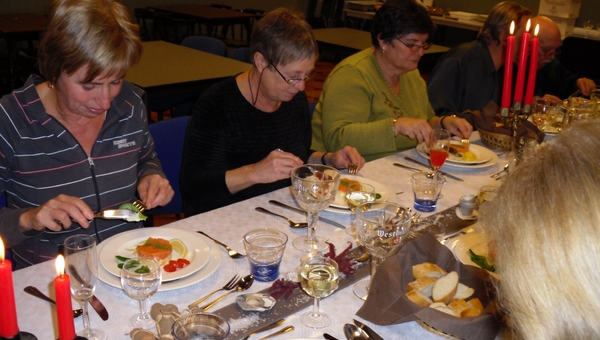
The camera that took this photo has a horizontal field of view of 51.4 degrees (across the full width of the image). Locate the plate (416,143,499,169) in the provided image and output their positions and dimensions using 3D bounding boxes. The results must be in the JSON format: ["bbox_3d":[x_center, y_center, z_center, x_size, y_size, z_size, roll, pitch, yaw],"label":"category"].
[{"bbox_3d":[0.515,-0.039,2.061,0.270,0.026,0.270,3,20,-1],"label":"plate"}]

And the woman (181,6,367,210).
[{"bbox_3d":[-0.121,0.137,1.888,0.510,1.220,0.640,-16,28,-42],"label":"woman"}]

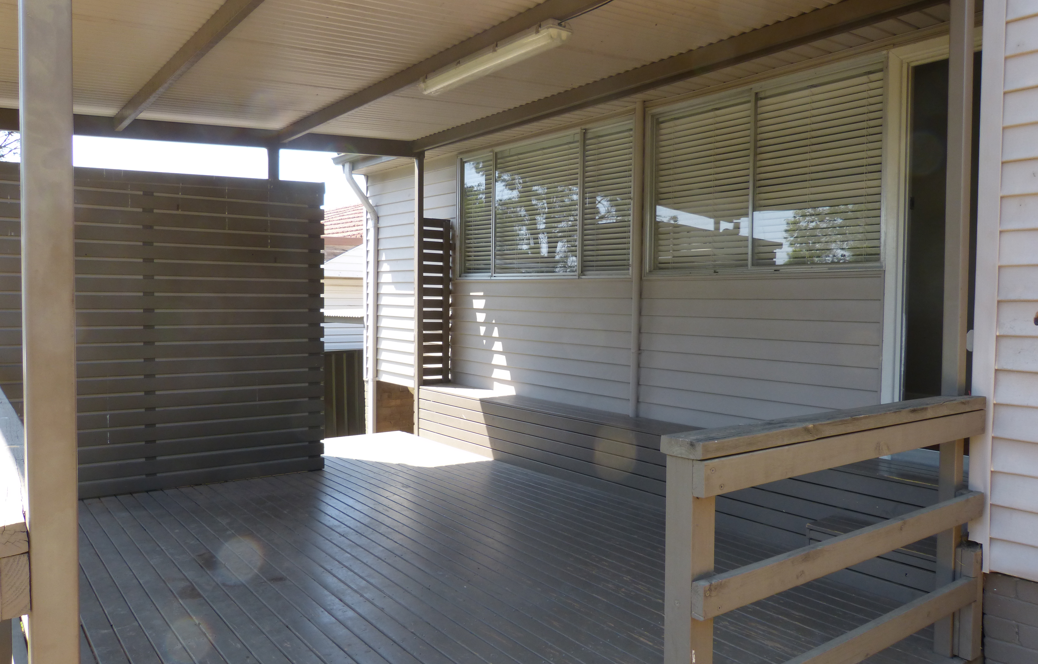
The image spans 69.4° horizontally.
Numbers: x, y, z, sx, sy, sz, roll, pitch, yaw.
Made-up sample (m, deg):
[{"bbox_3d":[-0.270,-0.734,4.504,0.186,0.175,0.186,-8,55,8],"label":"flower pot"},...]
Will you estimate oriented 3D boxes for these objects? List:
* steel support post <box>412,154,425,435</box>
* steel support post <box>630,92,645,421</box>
[{"bbox_3d":[-0.968,-0.334,7.299,0.066,2.716,0.066,-1,3,-38],"label":"steel support post"},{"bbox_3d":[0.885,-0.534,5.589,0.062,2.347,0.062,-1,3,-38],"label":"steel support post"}]

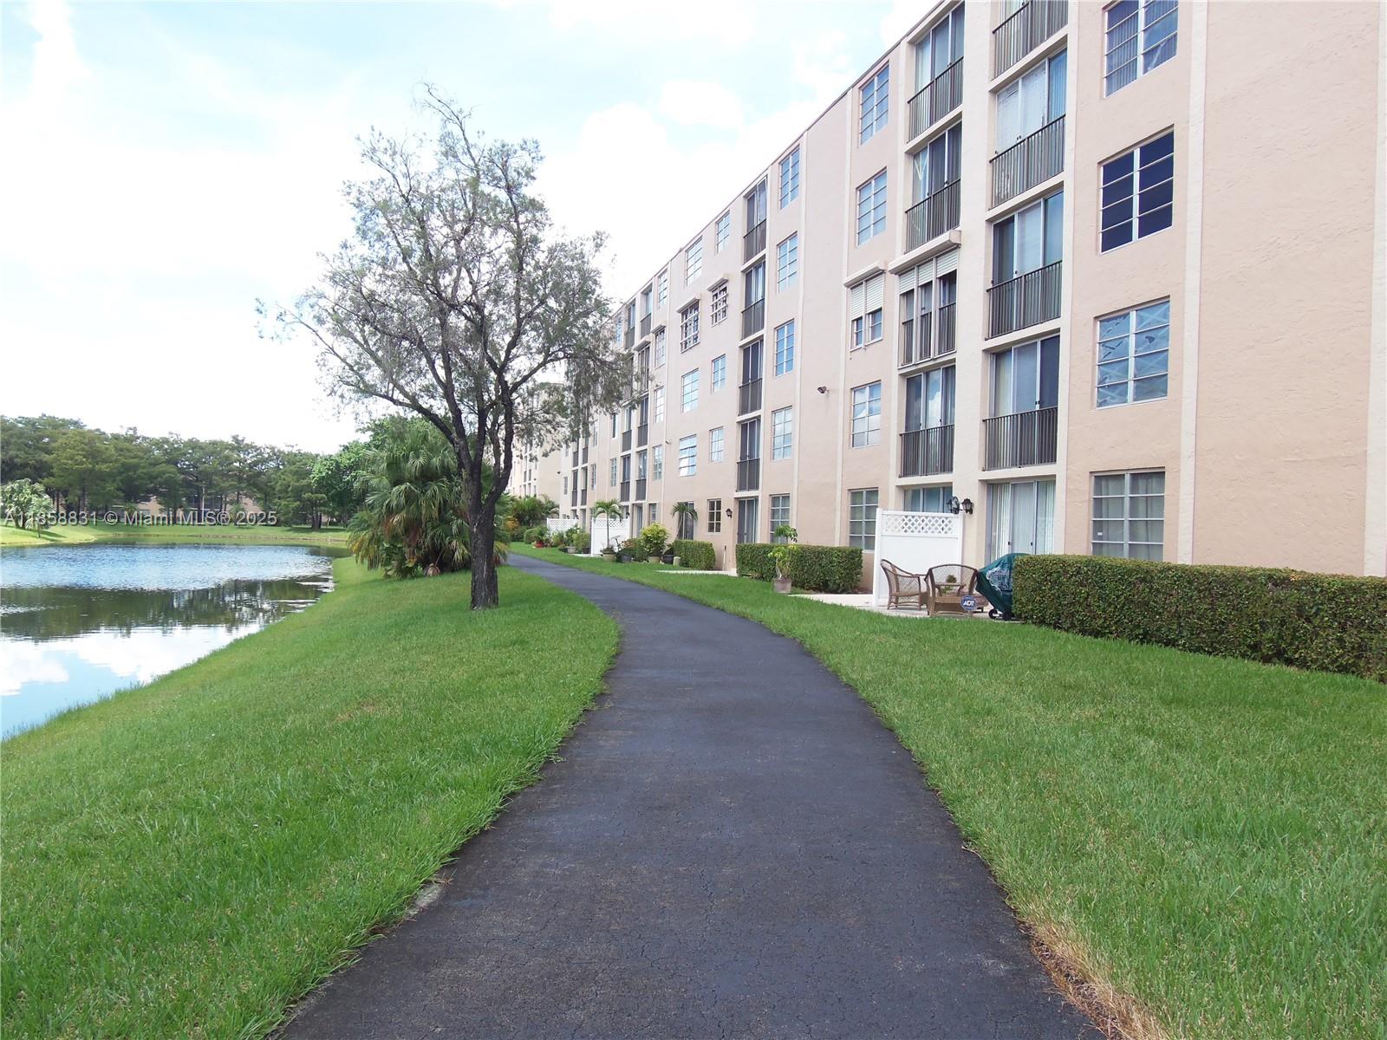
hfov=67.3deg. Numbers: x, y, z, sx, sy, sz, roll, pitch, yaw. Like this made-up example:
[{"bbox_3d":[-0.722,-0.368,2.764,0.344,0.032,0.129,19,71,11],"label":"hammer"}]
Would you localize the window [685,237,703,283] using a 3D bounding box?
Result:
[{"bbox_3d":[0.040,-10.110,40.870,0.120,1.450,2.200,2,0,-16],"label":"window"}]

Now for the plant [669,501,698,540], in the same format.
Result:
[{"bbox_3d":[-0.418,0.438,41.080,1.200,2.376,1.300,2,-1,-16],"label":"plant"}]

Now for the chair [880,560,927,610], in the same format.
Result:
[{"bbox_3d":[4.252,1.309,20.969,0.800,0.950,0.680,1,-1,19],"label":"chair"}]

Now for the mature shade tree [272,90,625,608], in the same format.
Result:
[{"bbox_3d":[-4.676,-3.252,19.849,6.683,9.850,6.237,2,-1,-13],"label":"mature shade tree"}]

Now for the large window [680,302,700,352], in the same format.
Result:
[{"bbox_3d":[-0.097,-7.981,43.188,0.180,1.604,2.327,2,-1,-16],"label":"large window"}]

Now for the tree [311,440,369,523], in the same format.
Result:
[{"bbox_3d":[-33.233,-3.485,100.000,6.800,8.200,6.800,2,0,-18],"label":"tree"}]

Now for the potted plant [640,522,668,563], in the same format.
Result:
[{"bbox_3d":[-1.582,0.920,41.900,1.100,1.660,1.100,2,0,0],"label":"potted plant"}]

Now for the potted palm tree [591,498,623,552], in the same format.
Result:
[{"bbox_3d":[-3.651,0.410,45.808,1.380,2.668,1.420,2,-1,-16],"label":"potted palm tree"}]

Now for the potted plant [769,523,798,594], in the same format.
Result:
[{"bbox_3d":[2.119,0.921,24.600,0.680,1.640,0.680,2,0,0],"label":"potted plant"}]

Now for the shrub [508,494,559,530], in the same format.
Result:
[{"bbox_3d":[-13.670,-0.510,89.100,4.300,3.600,3.600,2,-1,-9],"label":"shrub"}]

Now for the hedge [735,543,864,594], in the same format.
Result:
[{"bbox_3d":[2.815,1.308,29.720,0.891,1.069,7.623,2,-1,-16],"label":"hedge"}]

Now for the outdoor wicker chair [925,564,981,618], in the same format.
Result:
[{"bbox_3d":[4.835,1.315,19.450,0.920,0.910,0.800,1,0,6],"label":"outdoor wicker chair"}]

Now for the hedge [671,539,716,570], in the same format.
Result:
[{"bbox_3d":[0.020,1.267,38.300,0.850,1.030,2.850,2,0,-16],"label":"hedge"}]

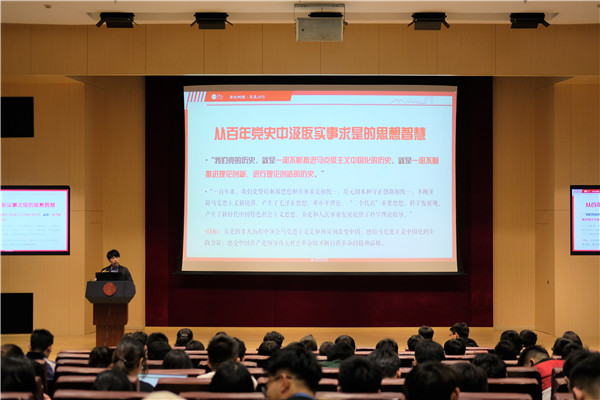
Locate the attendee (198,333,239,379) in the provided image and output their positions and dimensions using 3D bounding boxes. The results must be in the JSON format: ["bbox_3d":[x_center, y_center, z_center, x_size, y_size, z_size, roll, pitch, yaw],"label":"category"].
[{"bbox_3d":[-0.520,1.550,6.250,0.480,1.260,0.750,0,0,0],"label":"attendee"}]

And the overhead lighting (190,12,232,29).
[{"bbox_3d":[-1.420,-2.870,14.200,0.650,0.270,0.360,0,0,0],"label":"overhead lighting"}]

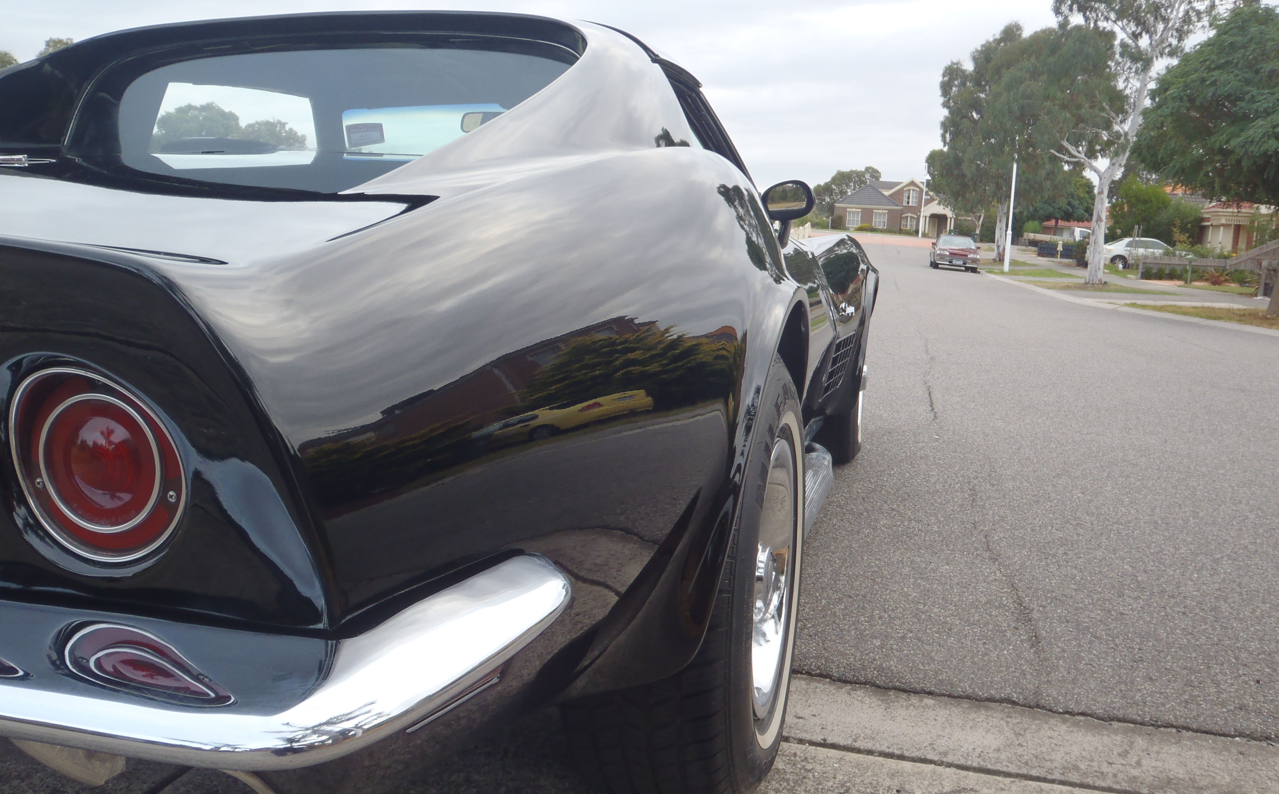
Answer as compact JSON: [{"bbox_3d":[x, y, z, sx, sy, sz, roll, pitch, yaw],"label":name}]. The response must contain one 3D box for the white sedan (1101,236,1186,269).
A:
[{"bbox_3d":[21.976,-6.223,44.816,4.650,1.420,1.780,3,9,7],"label":"white sedan"}]

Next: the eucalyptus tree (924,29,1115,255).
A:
[{"bbox_3d":[18.624,-12.350,50.096,9.000,11.500,8.600,4,9,10],"label":"eucalyptus tree"}]

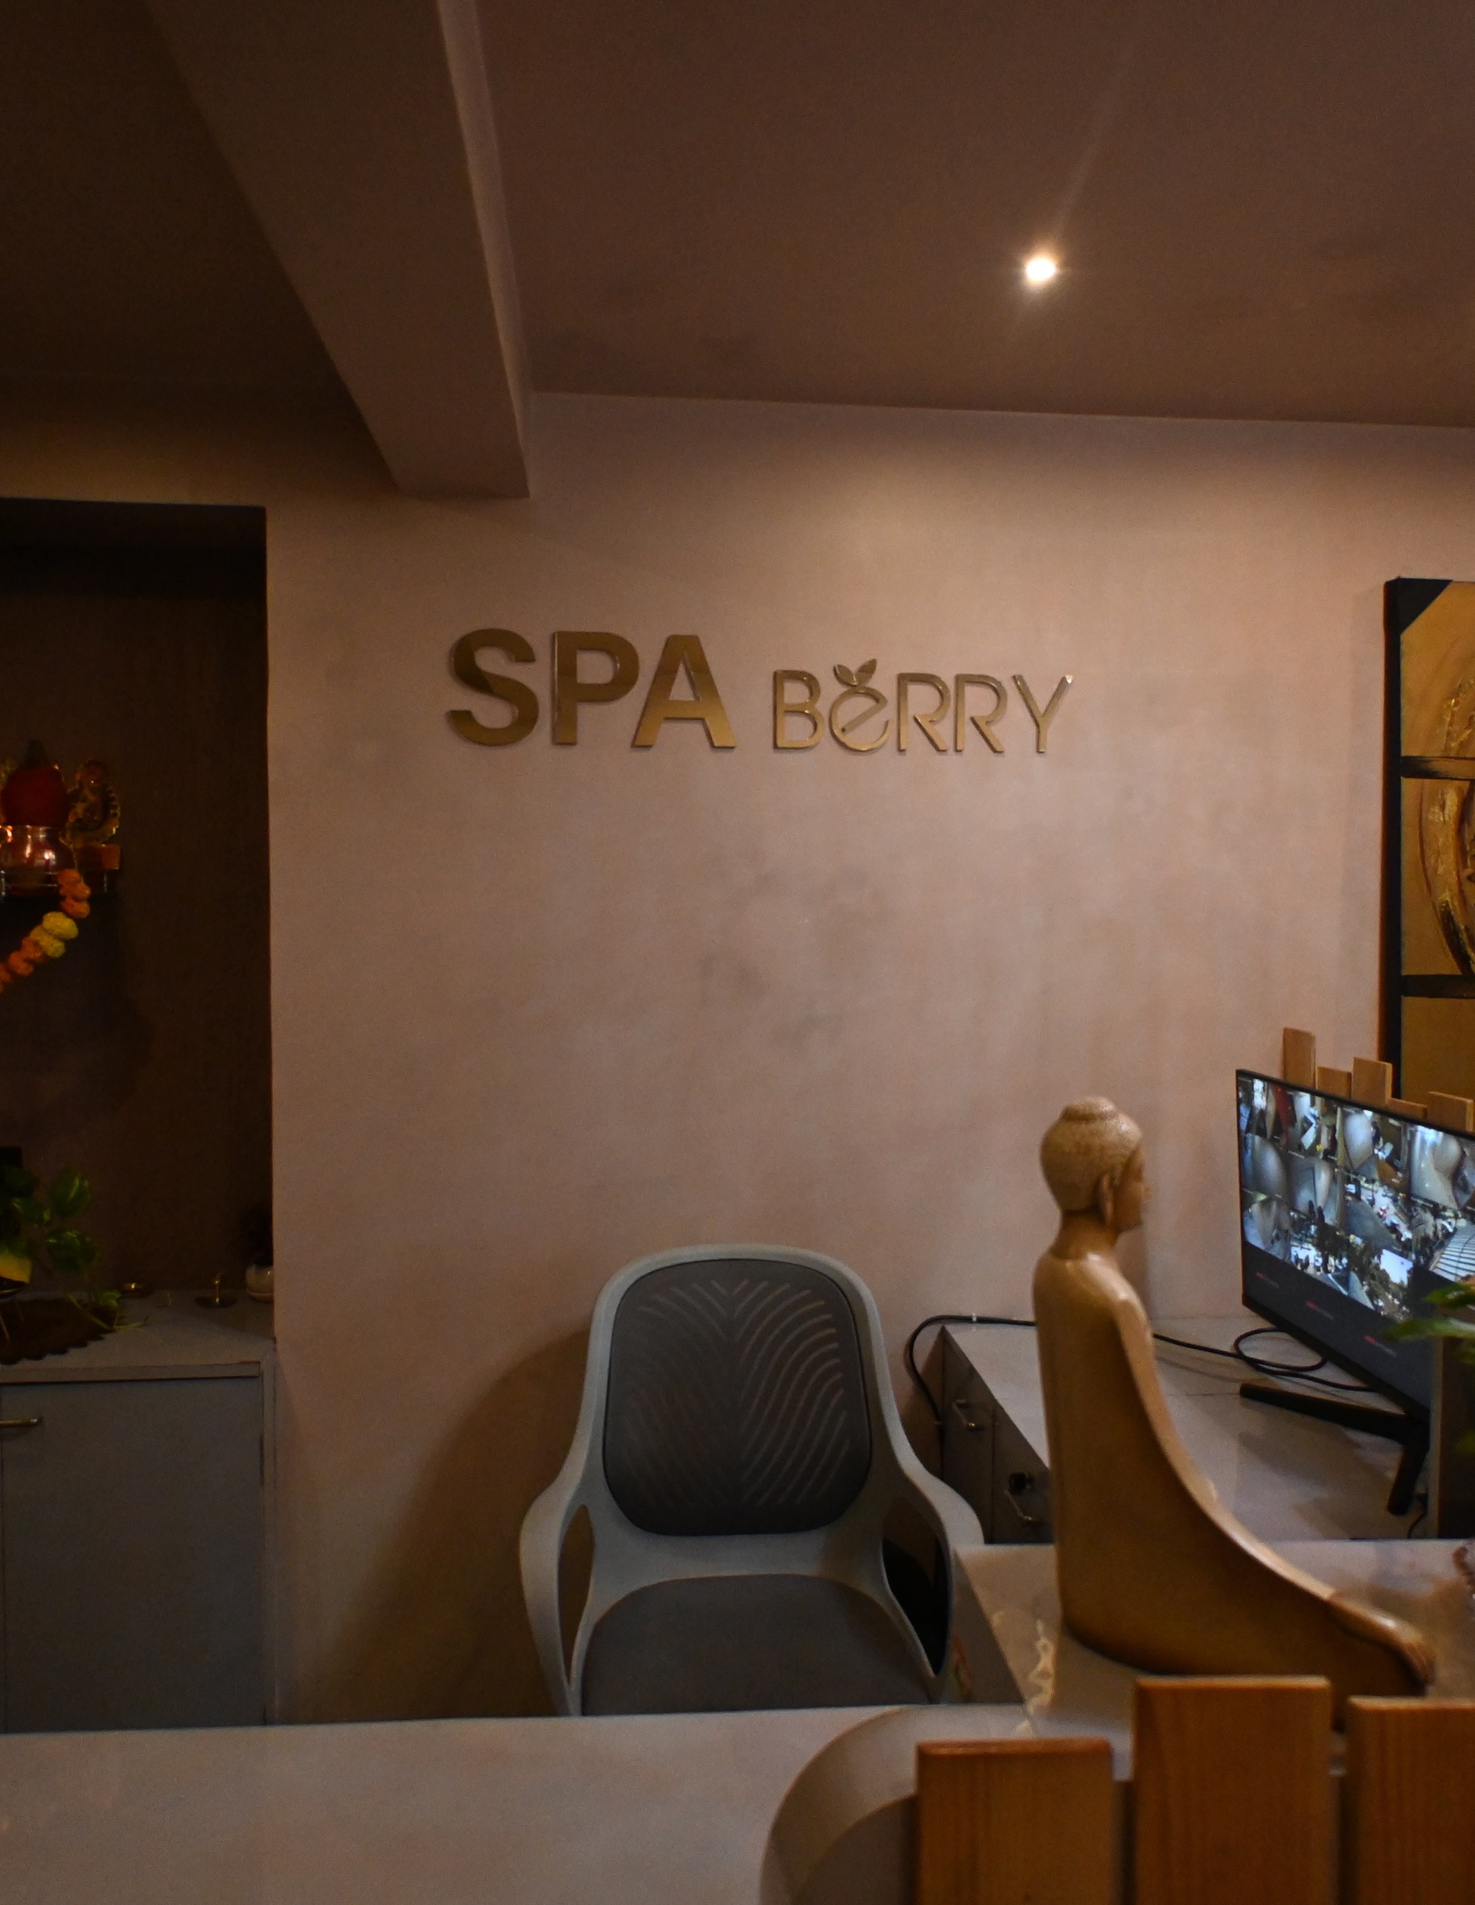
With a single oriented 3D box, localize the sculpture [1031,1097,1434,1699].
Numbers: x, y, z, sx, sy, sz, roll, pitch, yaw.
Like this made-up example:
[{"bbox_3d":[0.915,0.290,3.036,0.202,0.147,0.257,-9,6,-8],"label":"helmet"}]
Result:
[{"bbox_3d":[0.266,0.234,0.804,0.180,0.303,0.190,0,2,-5],"label":"sculpture"}]

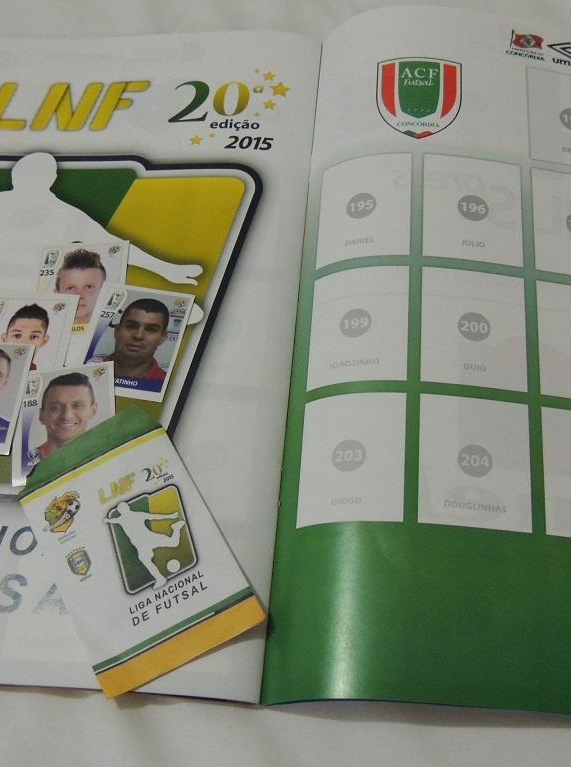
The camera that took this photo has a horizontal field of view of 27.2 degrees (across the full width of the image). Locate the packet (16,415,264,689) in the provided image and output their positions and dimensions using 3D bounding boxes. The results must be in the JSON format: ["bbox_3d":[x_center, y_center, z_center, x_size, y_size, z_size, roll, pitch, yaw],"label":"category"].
[{"bbox_3d":[-0.057,0.056,0.429,0.060,0.003,0.100,-26,62,-10],"label":"packet"}]

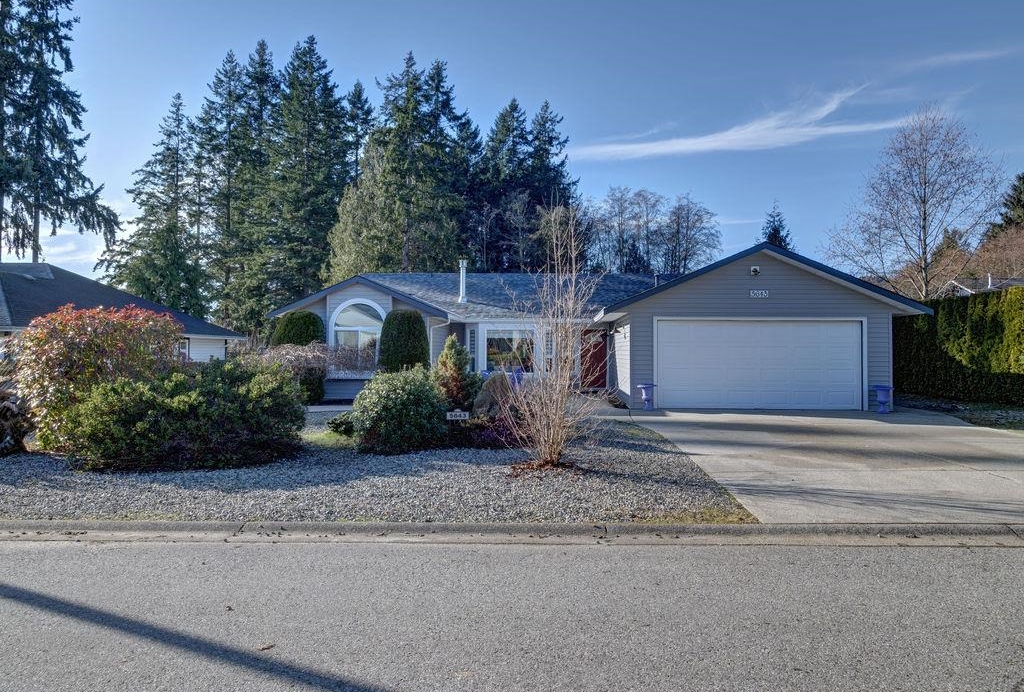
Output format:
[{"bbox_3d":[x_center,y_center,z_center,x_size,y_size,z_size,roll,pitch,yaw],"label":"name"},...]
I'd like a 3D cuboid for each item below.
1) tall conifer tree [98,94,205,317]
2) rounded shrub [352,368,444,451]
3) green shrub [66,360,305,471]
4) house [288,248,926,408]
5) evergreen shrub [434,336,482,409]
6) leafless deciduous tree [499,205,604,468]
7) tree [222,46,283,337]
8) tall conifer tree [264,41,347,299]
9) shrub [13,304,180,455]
[{"bbox_3d":[-23.819,-7.544,43.000,7.004,18.147,6.800,0,0,0],"label":"tall conifer tree"},{"bbox_3d":[-1.700,0.919,9.750,1.438,1.223,1.400,0,0,0],"label":"rounded shrub"},{"bbox_3d":[-4.700,0.900,9.450,3.300,1.380,2.200,0,0,0],"label":"green shrub"},{"bbox_3d":[2.050,-0.620,21.700,16.100,4.280,12.600,0,0,3],"label":"house"},{"bbox_3d":[-0.980,0.622,11.700,0.899,1.657,0.900,0,0,0],"label":"evergreen shrub"},{"bbox_3d":[0.504,-0.137,8.300,1.352,3.335,1.350,0,0,0],"label":"leafless deciduous tree"},{"bbox_3d":[-18.813,-10.339,47.000,4.700,23.737,4.700,0,0,0],"label":"tree"},{"bbox_3d":[-14.841,-10.483,47.000,6.066,24.026,6.000,0,0,0],"label":"tall conifer tree"},{"bbox_3d":[-6.529,0.437,10.300,2.627,2.187,2.200,0,0,0],"label":"shrub"}]

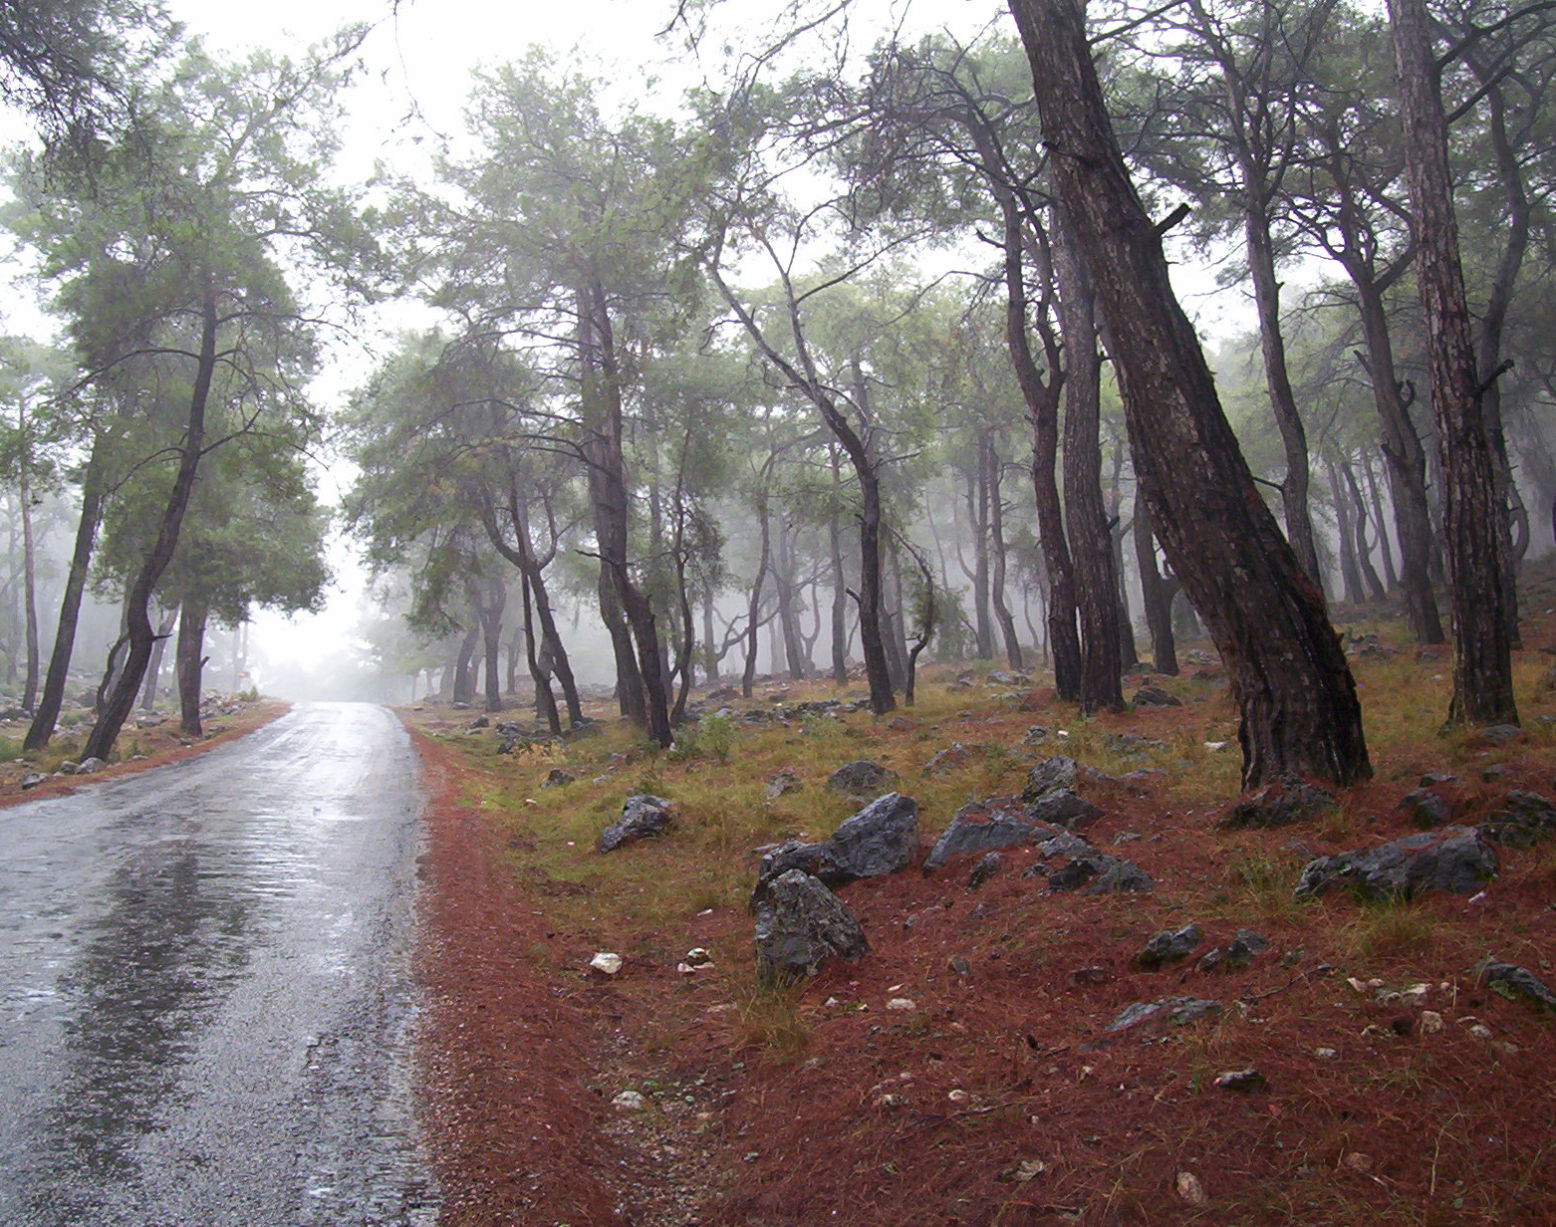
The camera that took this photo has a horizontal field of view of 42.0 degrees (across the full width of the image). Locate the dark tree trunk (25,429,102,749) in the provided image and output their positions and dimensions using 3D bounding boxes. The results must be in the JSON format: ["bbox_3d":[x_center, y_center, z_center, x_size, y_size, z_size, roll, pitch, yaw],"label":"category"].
[{"bbox_3d":[-13.009,-0.378,37.000,0.500,5.730,0.470,10,-2,0],"label":"dark tree trunk"}]

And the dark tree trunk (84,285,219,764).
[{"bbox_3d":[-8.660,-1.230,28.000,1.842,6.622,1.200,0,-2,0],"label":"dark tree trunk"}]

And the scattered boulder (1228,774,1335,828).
[{"bbox_3d":[2.857,1.072,11.500,0.642,0.260,0.500,0,-2,0],"label":"scattered boulder"}]

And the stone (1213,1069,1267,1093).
[{"bbox_3d":[1.313,1.328,5.750,0.154,0.051,0.110,0,-2,0],"label":"stone"}]

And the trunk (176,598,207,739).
[{"bbox_3d":[-12.160,1.107,42.000,0.632,2.927,0.600,0,-2,0],"label":"trunk"}]

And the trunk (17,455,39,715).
[{"bbox_3d":[-19.280,-0.740,52.000,0.420,6.604,0.400,-2,-2,0],"label":"trunk"}]

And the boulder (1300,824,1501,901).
[{"bbox_3d":[2.625,1.066,8.600,0.830,0.290,0.480,0,-2,0],"label":"boulder"}]

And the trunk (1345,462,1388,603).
[{"bbox_3d":[9.886,-1.366,34.000,0.725,2.369,0.450,0,-2,0],"label":"trunk"}]

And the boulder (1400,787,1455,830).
[{"bbox_3d":[3.013,0.909,9.400,0.249,0.195,0.240,0,-2,0],"label":"boulder"}]

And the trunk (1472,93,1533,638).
[{"bbox_3d":[7.888,-2.733,22.000,0.560,6.170,0.450,0,-2,0],"label":"trunk"}]

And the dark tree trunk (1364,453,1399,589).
[{"bbox_3d":[15.198,-2.337,51.000,0.864,3.426,0.500,0,-2,0],"label":"dark tree trunk"}]

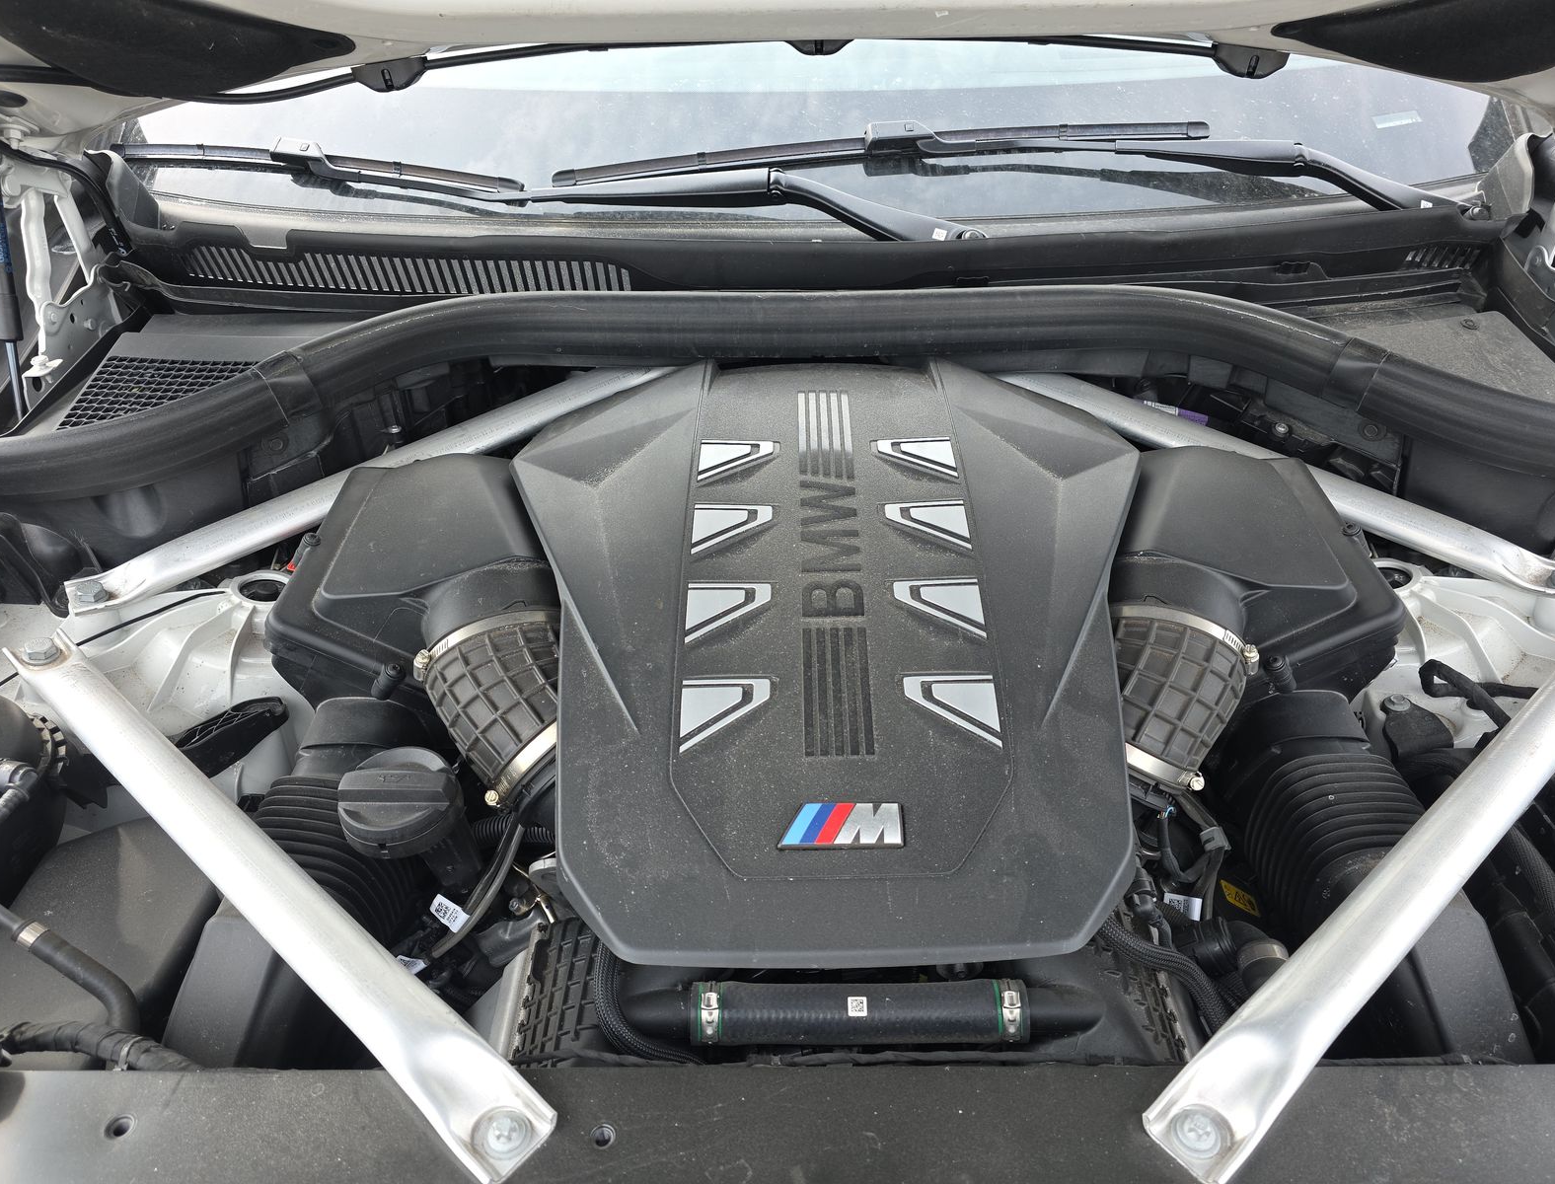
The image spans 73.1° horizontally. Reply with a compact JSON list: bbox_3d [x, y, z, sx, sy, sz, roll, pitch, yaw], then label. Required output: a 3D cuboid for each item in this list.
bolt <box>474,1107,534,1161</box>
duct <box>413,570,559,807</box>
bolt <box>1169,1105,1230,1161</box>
[{"bbox_3d":[-0.152,0.299,0.580,0.031,0.012,0.031,0,35,0],"label":"bolt"},{"bbox_3d":[-0.203,0.070,0.775,0.110,0.110,0.165,-20,62,-27],"label":"duct"},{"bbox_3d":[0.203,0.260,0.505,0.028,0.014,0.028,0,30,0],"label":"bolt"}]

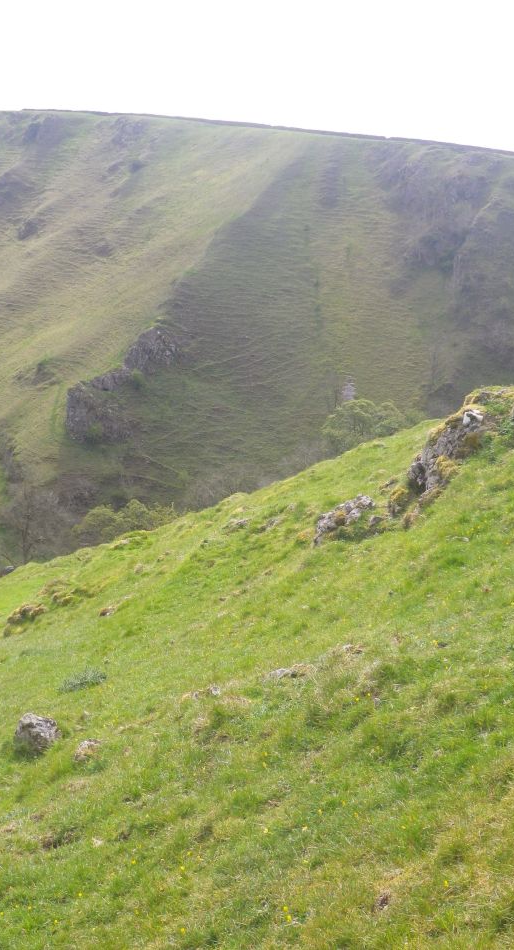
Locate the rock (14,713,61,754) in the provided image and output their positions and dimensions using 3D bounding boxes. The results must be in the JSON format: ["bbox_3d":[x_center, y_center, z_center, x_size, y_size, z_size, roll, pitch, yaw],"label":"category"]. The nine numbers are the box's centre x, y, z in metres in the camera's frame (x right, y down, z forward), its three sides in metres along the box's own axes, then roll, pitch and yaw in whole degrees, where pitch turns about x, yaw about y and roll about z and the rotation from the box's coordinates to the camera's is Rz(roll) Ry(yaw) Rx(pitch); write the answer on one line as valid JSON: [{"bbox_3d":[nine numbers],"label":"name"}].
[{"bbox_3d":[-2.034,2.395,9.800,0.420,0.340,0.360,0,4,0],"label":"rock"}]

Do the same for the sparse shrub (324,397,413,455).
[{"bbox_3d":[6.268,-2.070,60.000,5.100,4.600,4.600,0,4,0],"label":"sparse shrub"}]

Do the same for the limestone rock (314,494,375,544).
[{"bbox_3d":[1.555,0.791,18.800,1.030,0.780,0.750,0,4,0],"label":"limestone rock"}]

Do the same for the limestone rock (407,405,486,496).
[{"bbox_3d":[3.672,-0.475,20.500,1.530,1.600,1.200,0,4,0],"label":"limestone rock"}]

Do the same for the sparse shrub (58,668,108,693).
[{"bbox_3d":[-2.013,2.370,12.200,0.540,0.220,0.420,0,4,0],"label":"sparse shrub"}]

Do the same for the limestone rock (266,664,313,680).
[{"bbox_3d":[0.280,1.699,9.100,0.390,0.120,0.280,0,4,0],"label":"limestone rock"}]

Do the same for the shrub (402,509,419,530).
[{"bbox_3d":[2.612,0.757,18.000,0.270,0.350,0.270,0,4,0],"label":"shrub"}]

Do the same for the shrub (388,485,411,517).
[{"bbox_3d":[2.560,0.458,19.000,0.390,0.540,0.370,0,4,0],"label":"shrub"}]

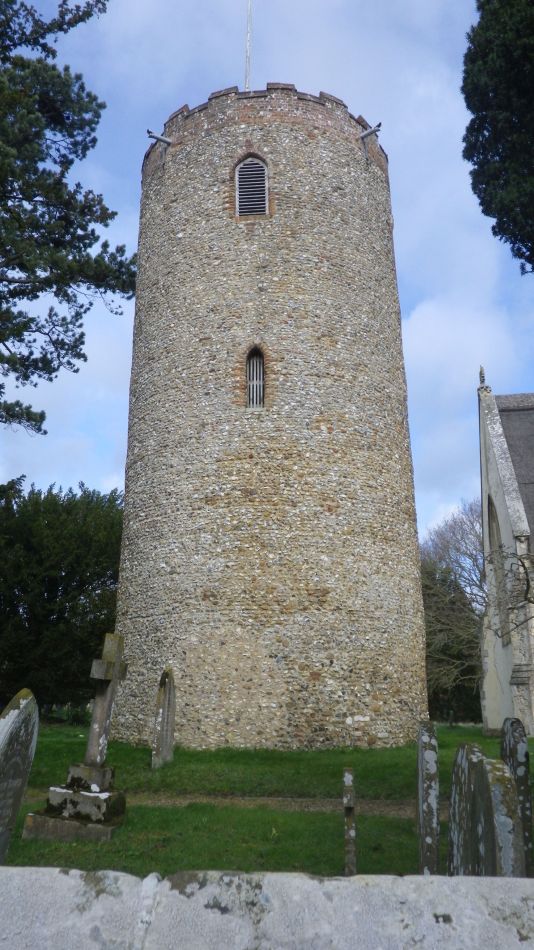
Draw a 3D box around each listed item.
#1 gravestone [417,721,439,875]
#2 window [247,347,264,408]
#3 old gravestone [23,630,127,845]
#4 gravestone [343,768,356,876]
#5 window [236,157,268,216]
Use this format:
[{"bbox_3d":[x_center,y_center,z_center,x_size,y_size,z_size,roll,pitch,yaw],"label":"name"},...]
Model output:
[{"bbox_3d":[1.016,2.098,4.439,0.090,1.034,0.580,-3,-16,8],"label":"gravestone"},{"bbox_3d":[-0.229,-1.925,14.015,0.359,1.291,0.220,-2,-16,3],"label":"window"},{"bbox_3d":[-1.510,2.247,6.245,0.700,1.660,0.640,3,-15,9],"label":"old gravestone"},{"bbox_3d":[0.540,2.295,4.566,0.070,0.734,0.420,-3,-16,8],"label":"gravestone"},{"bbox_3d":[-0.315,-6.269,15.301,0.700,1.534,0.220,-2,-16,5],"label":"window"}]

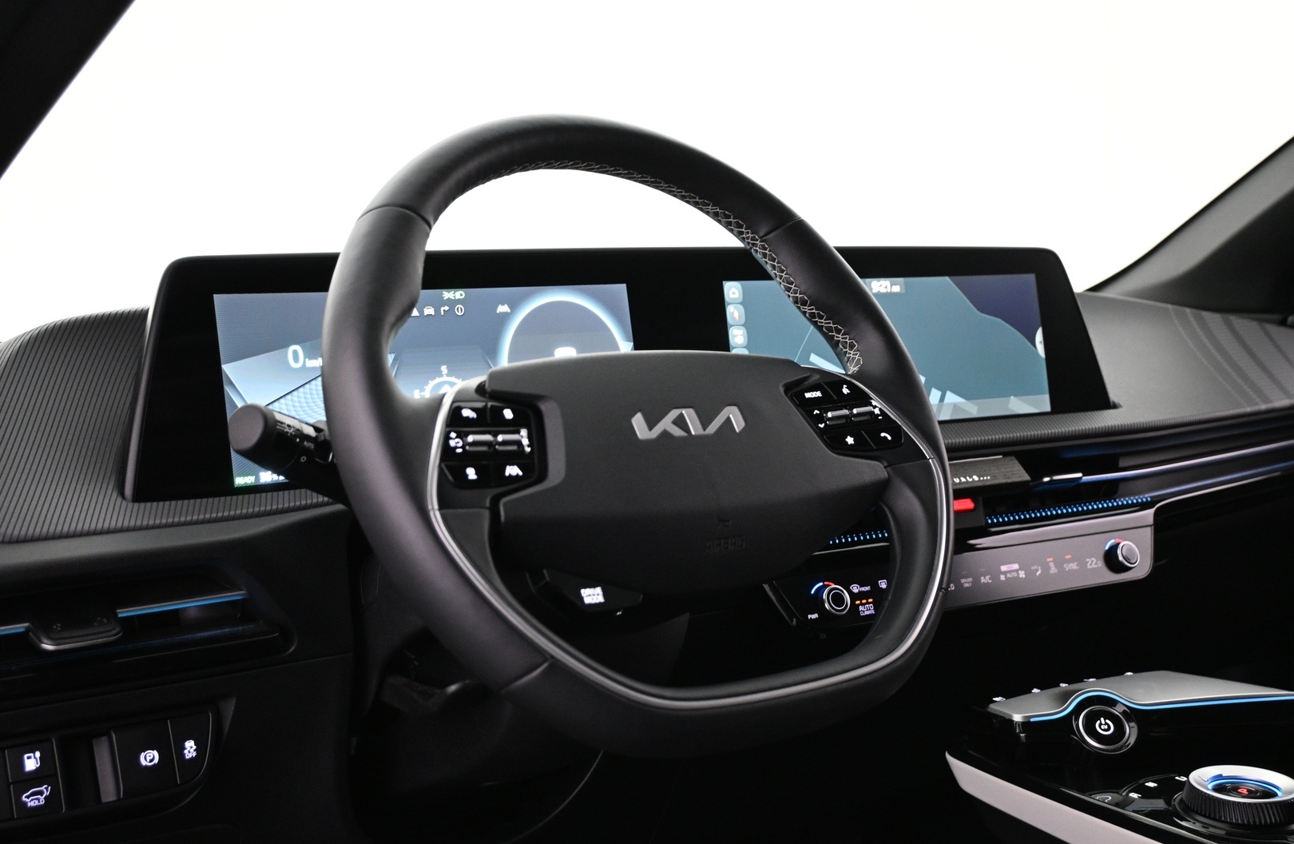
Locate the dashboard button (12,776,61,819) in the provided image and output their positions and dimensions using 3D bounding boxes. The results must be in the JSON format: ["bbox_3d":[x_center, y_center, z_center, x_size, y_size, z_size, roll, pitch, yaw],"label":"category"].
[{"bbox_3d":[-0.316,0.194,0.799,0.024,0.019,0.008,-4,-5,-36],"label":"dashboard button"}]

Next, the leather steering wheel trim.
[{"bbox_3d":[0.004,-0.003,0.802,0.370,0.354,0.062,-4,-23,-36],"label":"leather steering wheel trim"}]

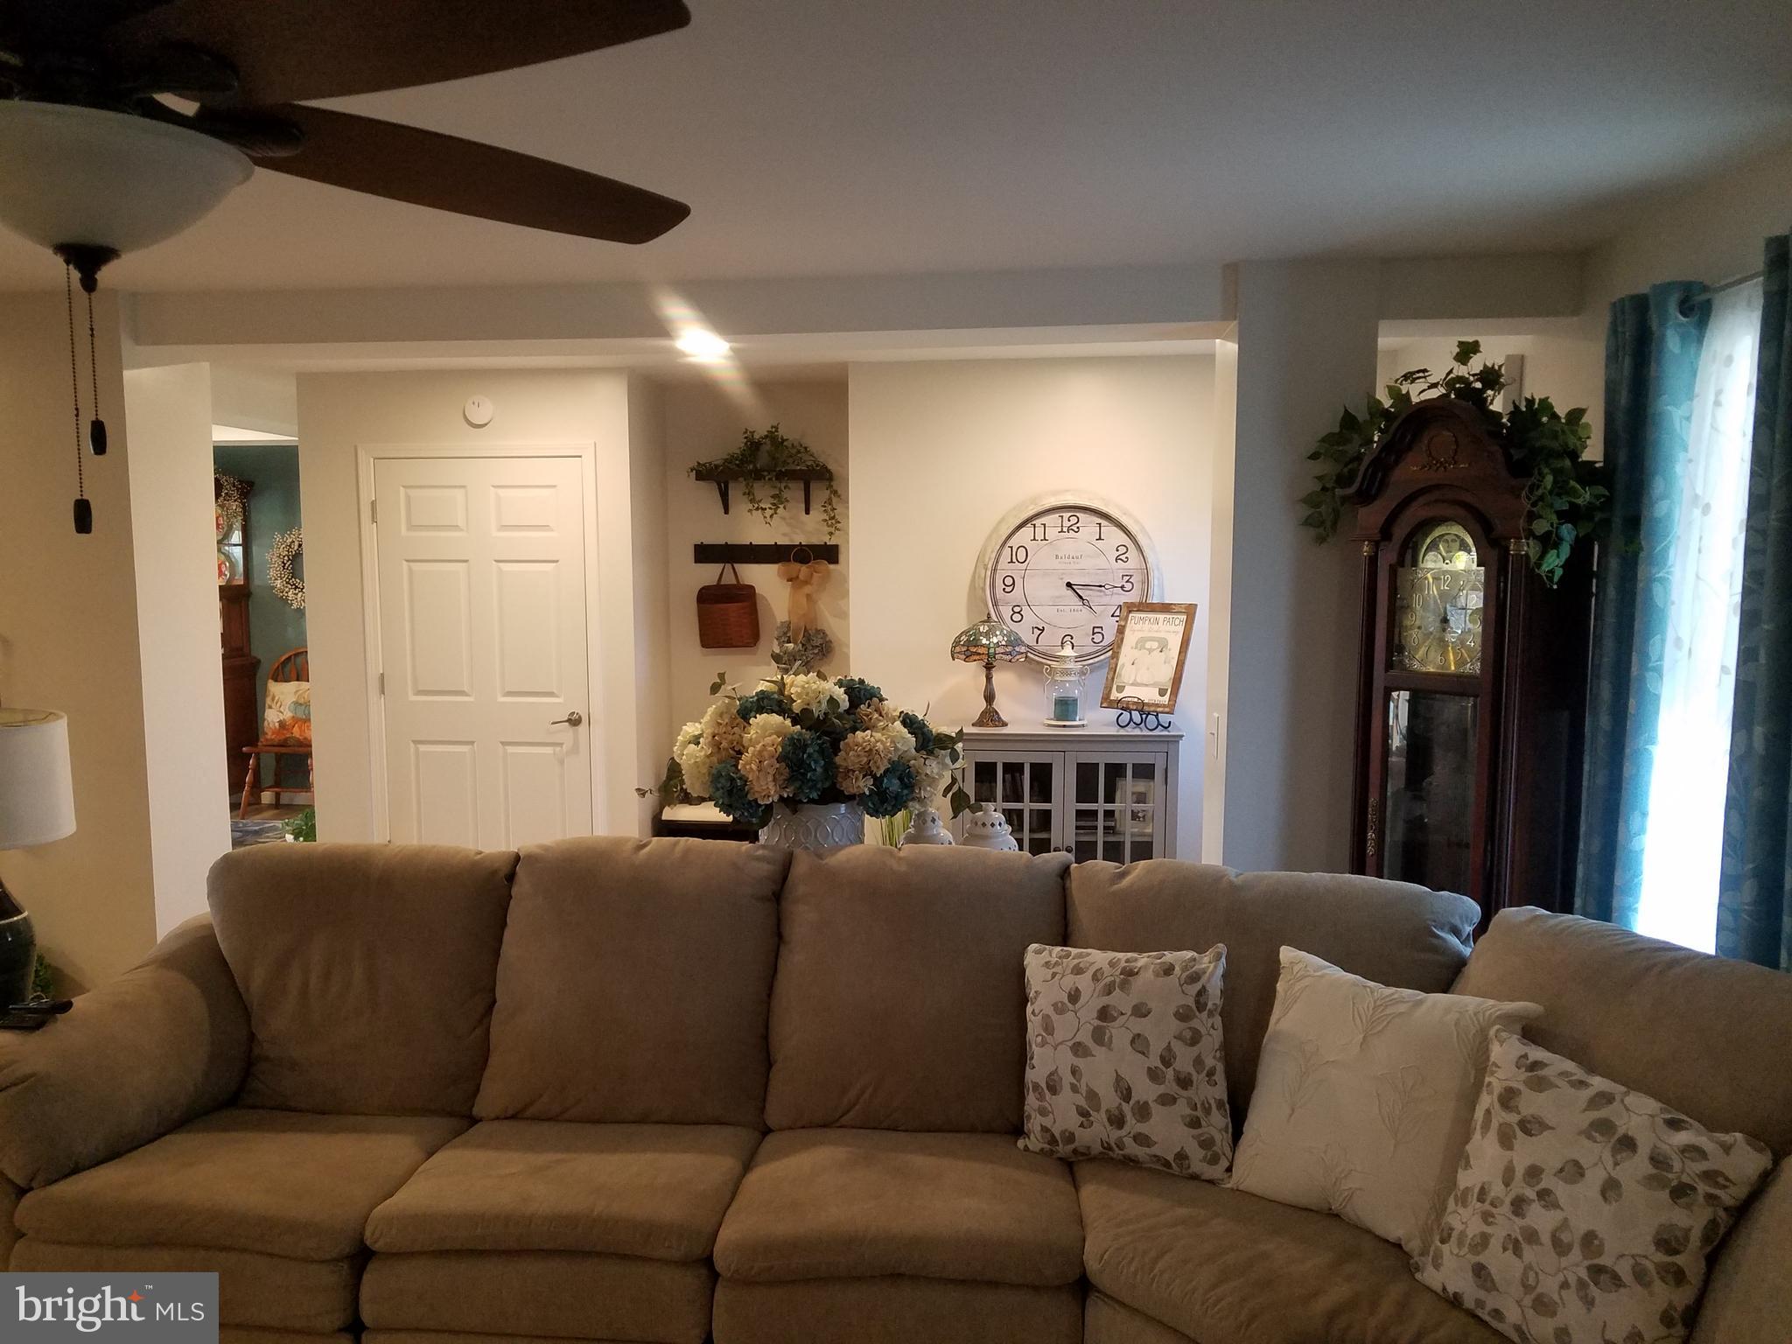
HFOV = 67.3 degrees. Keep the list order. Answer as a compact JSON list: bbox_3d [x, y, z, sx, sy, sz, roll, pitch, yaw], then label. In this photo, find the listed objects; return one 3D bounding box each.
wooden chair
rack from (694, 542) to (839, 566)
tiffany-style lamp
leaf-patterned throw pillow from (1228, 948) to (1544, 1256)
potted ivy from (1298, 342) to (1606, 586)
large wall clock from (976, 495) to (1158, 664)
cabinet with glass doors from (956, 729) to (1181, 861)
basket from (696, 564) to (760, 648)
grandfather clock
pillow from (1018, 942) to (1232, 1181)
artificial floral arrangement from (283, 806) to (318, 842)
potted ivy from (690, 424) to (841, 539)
[{"bbox_3d":[-3.733,0.374,8.331,0.490,1.003,0.500,1,6,7],"label":"wooden chair"},{"bbox_3d":[-0.581,-0.532,6.035,0.665,0.097,0.055,1,6,7],"label":"rack"},{"bbox_3d":[0.366,0.001,5.316,0.296,0.439,0.296,1,6,7],"label":"tiffany-style lamp"},{"bbox_3d":[0.885,0.785,2.500,0.460,0.460,0.150,9,-20,44],"label":"leaf-patterned throw pillow"},{"bbox_3d":[1.526,-0.571,3.687,0.340,0.620,0.790,-4,7,-33],"label":"potted ivy"},{"bbox_3d":[0.691,-0.367,5.387,0.725,0.725,0.060,1,6,7],"label":"large wall clock"},{"bbox_3d":[0.687,0.697,5.361,0.866,0.956,0.330,1,6,7],"label":"cabinet with glass doors"},{"bbox_3d":[-0.739,-0.301,6.019,0.286,0.391,0.130,1,6,7],"label":"basket"},{"bbox_3d":[1.552,0.303,3.739,0.340,2.071,0.582,-4,7,-33],"label":"grandfather clock"},{"bbox_3d":[0.466,0.788,2.765,0.430,0.430,0.150,-4,-13,27],"label":"pillow"},{"bbox_3d":[-2.903,0.845,6.759,0.300,0.348,0.280,1,6,7],"label":"artificial floral arrangement"},{"bbox_3d":[-0.580,-0.833,5.922,0.688,0.512,0.200,1,6,7],"label":"potted ivy"}]

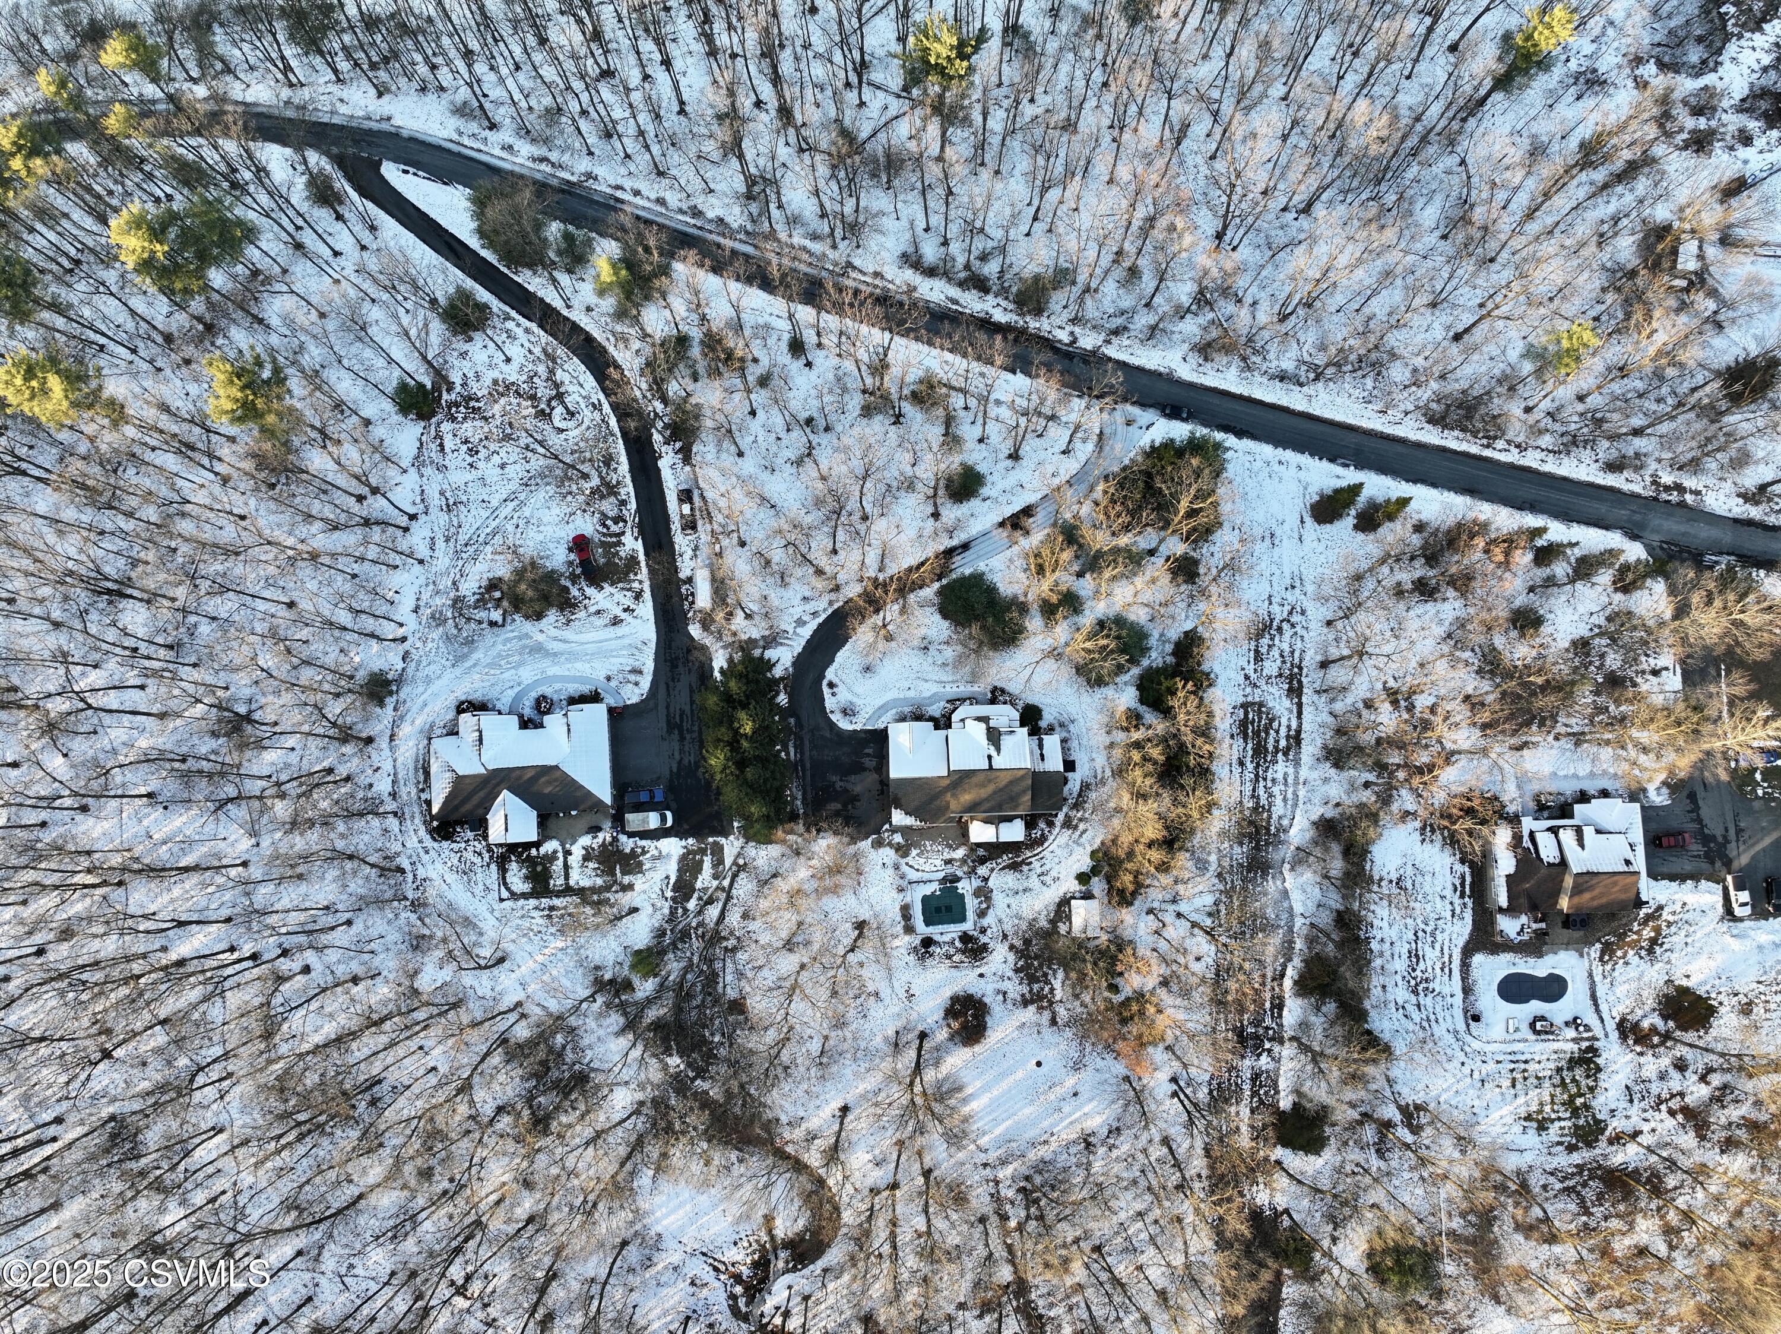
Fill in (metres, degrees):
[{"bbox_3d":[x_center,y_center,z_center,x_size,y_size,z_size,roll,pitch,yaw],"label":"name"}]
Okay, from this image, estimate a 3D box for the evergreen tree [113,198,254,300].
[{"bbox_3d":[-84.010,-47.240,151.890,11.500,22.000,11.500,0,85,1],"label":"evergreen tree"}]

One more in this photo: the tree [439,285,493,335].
[{"bbox_3d":[-54.680,-44.820,158.380,6.200,9.000,6.200,0,85,1],"label":"tree"}]

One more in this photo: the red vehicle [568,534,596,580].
[{"bbox_3d":[-39.160,-14.070,157.460,1.950,1.800,5.700,-19,85,-1],"label":"red vehicle"}]

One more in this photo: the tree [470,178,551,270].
[{"bbox_3d":[-47.780,-54.520,156.180,8.600,15.000,8.600,0,85,1],"label":"tree"}]

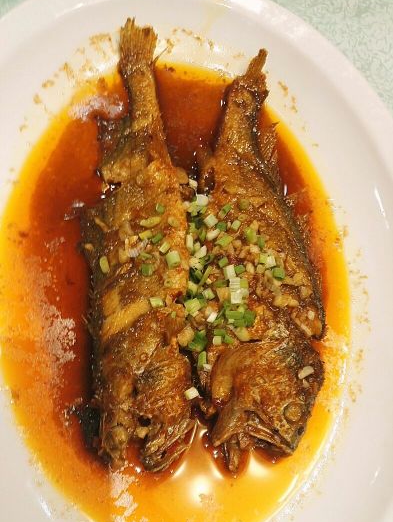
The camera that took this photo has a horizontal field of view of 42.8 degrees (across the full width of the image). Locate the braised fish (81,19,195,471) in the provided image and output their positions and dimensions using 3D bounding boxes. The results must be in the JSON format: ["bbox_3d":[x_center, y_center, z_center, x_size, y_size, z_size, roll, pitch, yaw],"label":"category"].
[{"bbox_3d":[-0.036,-0.030,0.302,0.062,0.045,0.289,-3,71,-1],"label":"braised fish"}]

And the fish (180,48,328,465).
[{"bbox_3d":[0.036,-0.017,0.297,0.075,0.045,0.261,3,71,1],"label":"fish"}]

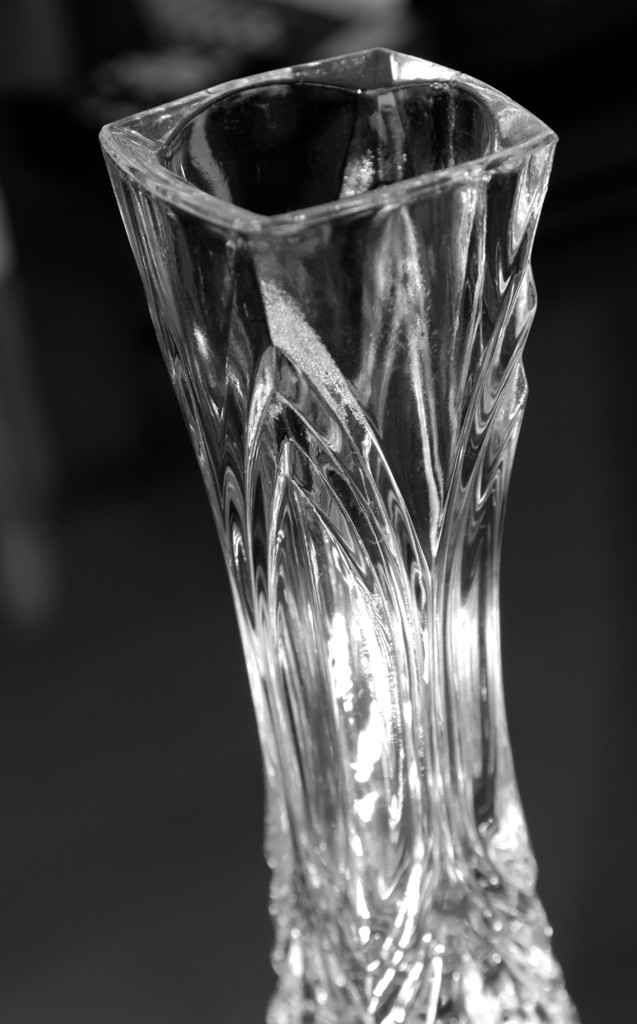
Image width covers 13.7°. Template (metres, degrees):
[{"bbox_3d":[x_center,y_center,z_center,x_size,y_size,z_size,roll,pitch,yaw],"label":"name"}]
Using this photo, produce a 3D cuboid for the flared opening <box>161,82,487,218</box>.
[{"bbox_3d":[0.001,-0.063,0.482,0.060,0.016,0.060,-20,32,-22],"label":"flared opening"}]

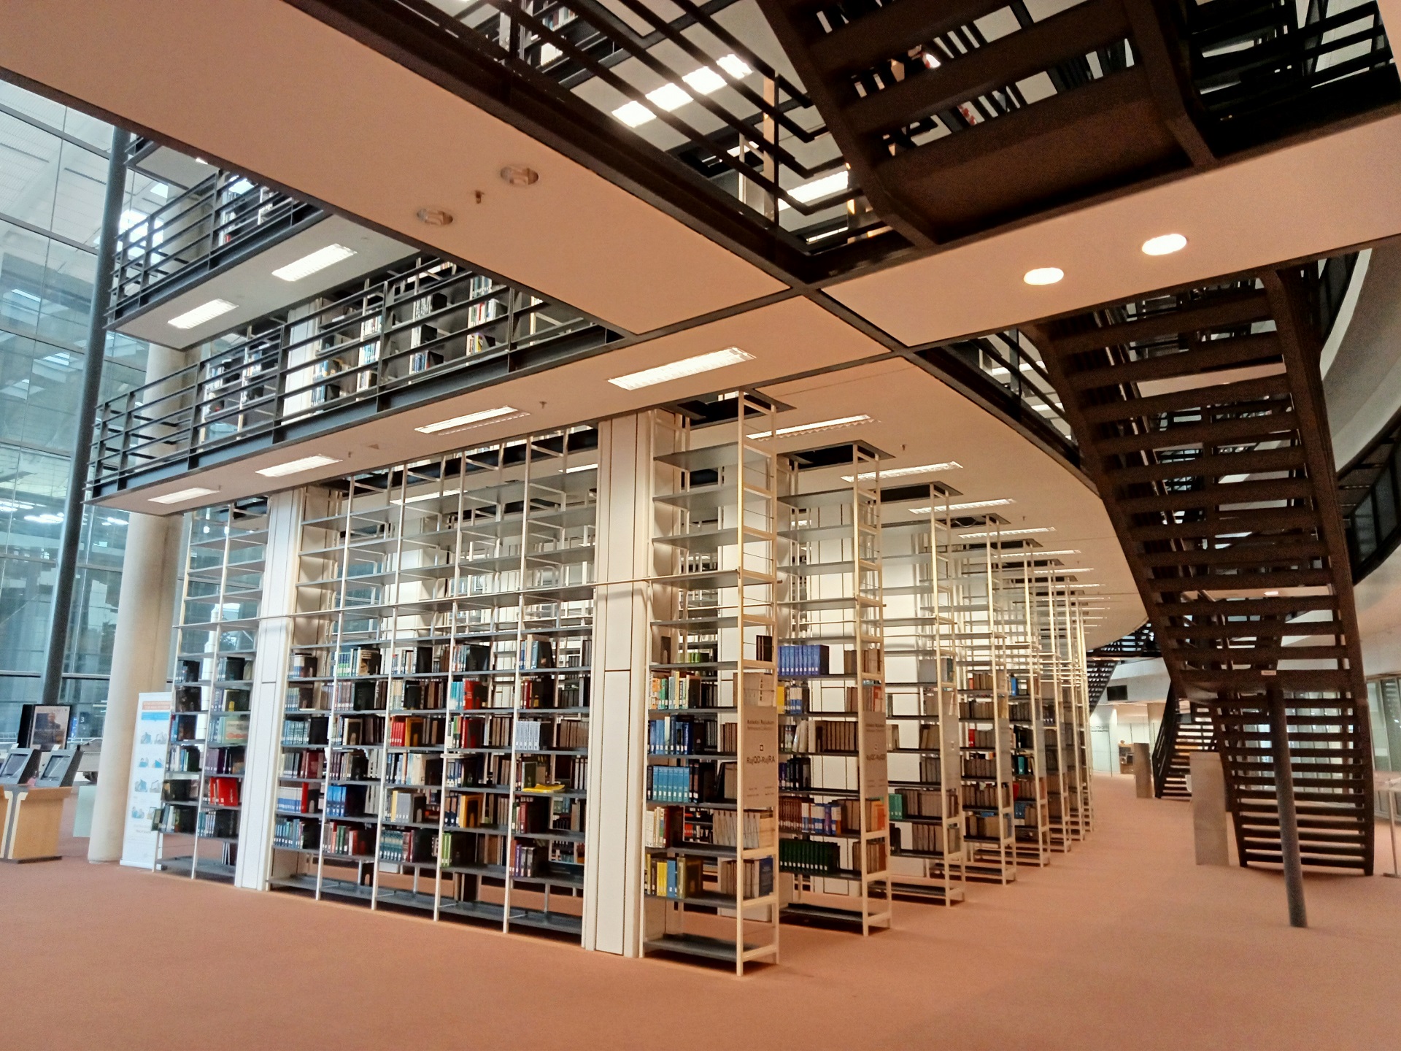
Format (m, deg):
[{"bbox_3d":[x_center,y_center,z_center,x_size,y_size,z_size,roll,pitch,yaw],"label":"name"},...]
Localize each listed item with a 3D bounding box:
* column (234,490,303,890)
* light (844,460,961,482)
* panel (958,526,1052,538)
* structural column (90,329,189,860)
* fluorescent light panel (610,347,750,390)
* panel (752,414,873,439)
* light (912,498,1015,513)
[{"bbox_3d":[-4.501,1.723,12.274,0.585,4.203,0.450,-8,-13,38],"label":"column"},{"bbox_3d":[1.987,-0.538,11.231,1.211,0.070,0.255,-8,-13,38],"label":"light"},{"bbox_3d":[3.961,0.098,14.609,1.211,0.070,0.255,-8,-13,38],"label":"panel"},{"bbox_3d":[-7.128,0.870,14.584,0.641,6.647,0.641,-8,-13,38],"label":"structural column"},{"bbox_3d":[-0.152,-1.123,8.143,1.211,0.070,0.255,-8,-13,38],"label":"fluorescent light panel"},{"bbox_3d":[0.947,-0.828,9.700,1.211,0.070,0.255,-8,-13,38],"label":"panel"},{"bbox_3d":[2.975,-0.223,12.903,1.211,0.070,0.255,-8,-13,38],"label":"light"}]

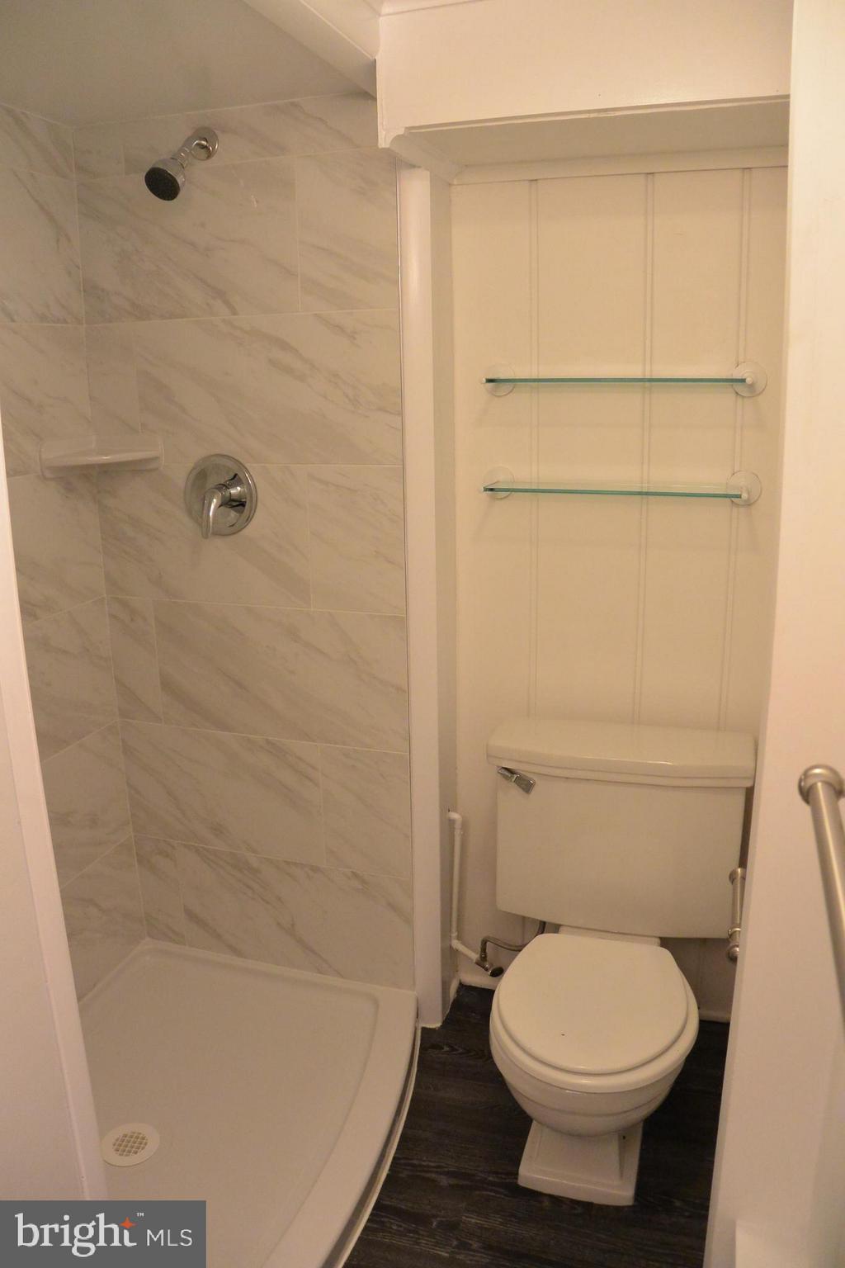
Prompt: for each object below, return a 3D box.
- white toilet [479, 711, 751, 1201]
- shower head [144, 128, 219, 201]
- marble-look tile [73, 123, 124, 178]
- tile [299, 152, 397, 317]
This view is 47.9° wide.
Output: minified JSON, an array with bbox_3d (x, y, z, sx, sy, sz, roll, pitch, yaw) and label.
[{"bbox_3d":[0.340,0.635,1.824,0.530,0.745,0.720,4,15,18],"label":"white toilet"},{"bbox_3d":[-0.465,-0.883,1.819,0.082,0.170,0.186,4,15,18],"label":"shower head"},{"bbox_3d":[-0.672,-0.998,1.968,0.127,0.104,0.010,4,15,18],"label":"marble-look tile"},{"bbox_3d":[-0.145,-0.774,1.838,0.213,0.303,0.010,4,15,18],"label":"tile"}]

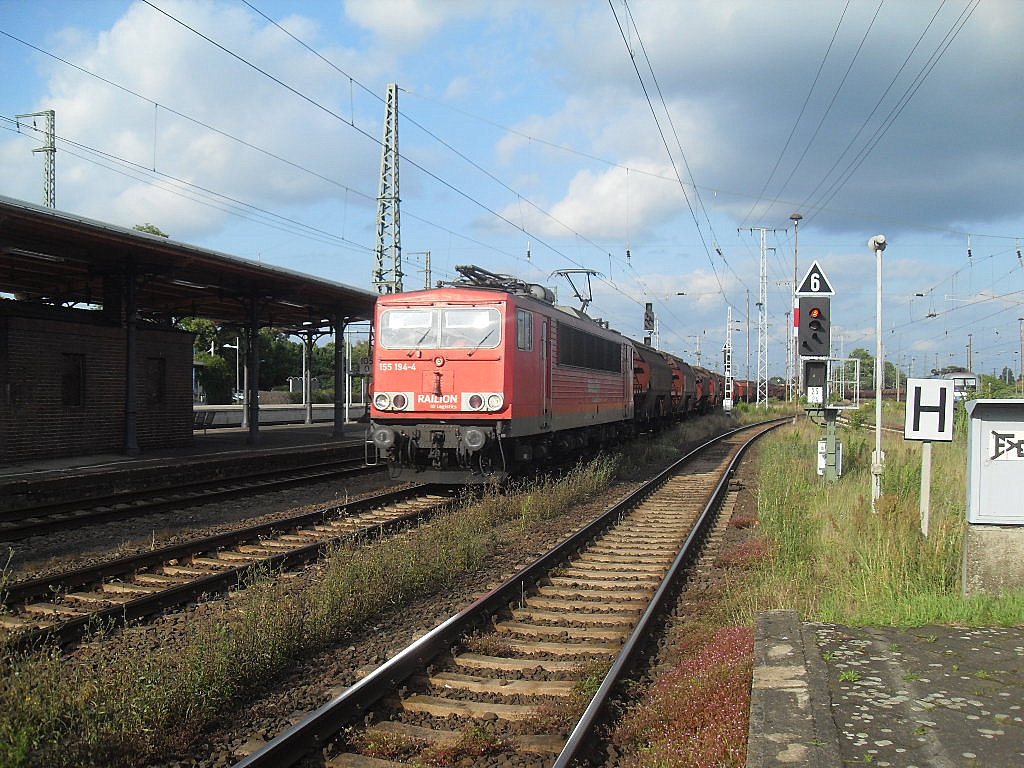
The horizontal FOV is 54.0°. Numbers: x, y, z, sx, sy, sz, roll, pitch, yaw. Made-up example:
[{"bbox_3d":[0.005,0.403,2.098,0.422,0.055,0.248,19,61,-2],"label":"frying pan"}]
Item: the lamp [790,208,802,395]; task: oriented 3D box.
[{"bbox_3d":[16.435,-3.546,58.000,0.720,12.500,0.720,0,-1,0],"label":"lamp"}]

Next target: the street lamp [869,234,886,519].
[{"bbox_3d":[5.746,-0.149,15.800,0.270,4.380,0.320,1,-1,-23],"label":"street lamp"}]

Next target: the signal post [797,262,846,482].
[{"bbox_3d":[6.606,-0.245,21.400,1.000,4.700,0.650,0,-1,10],"label":"signal post"}]

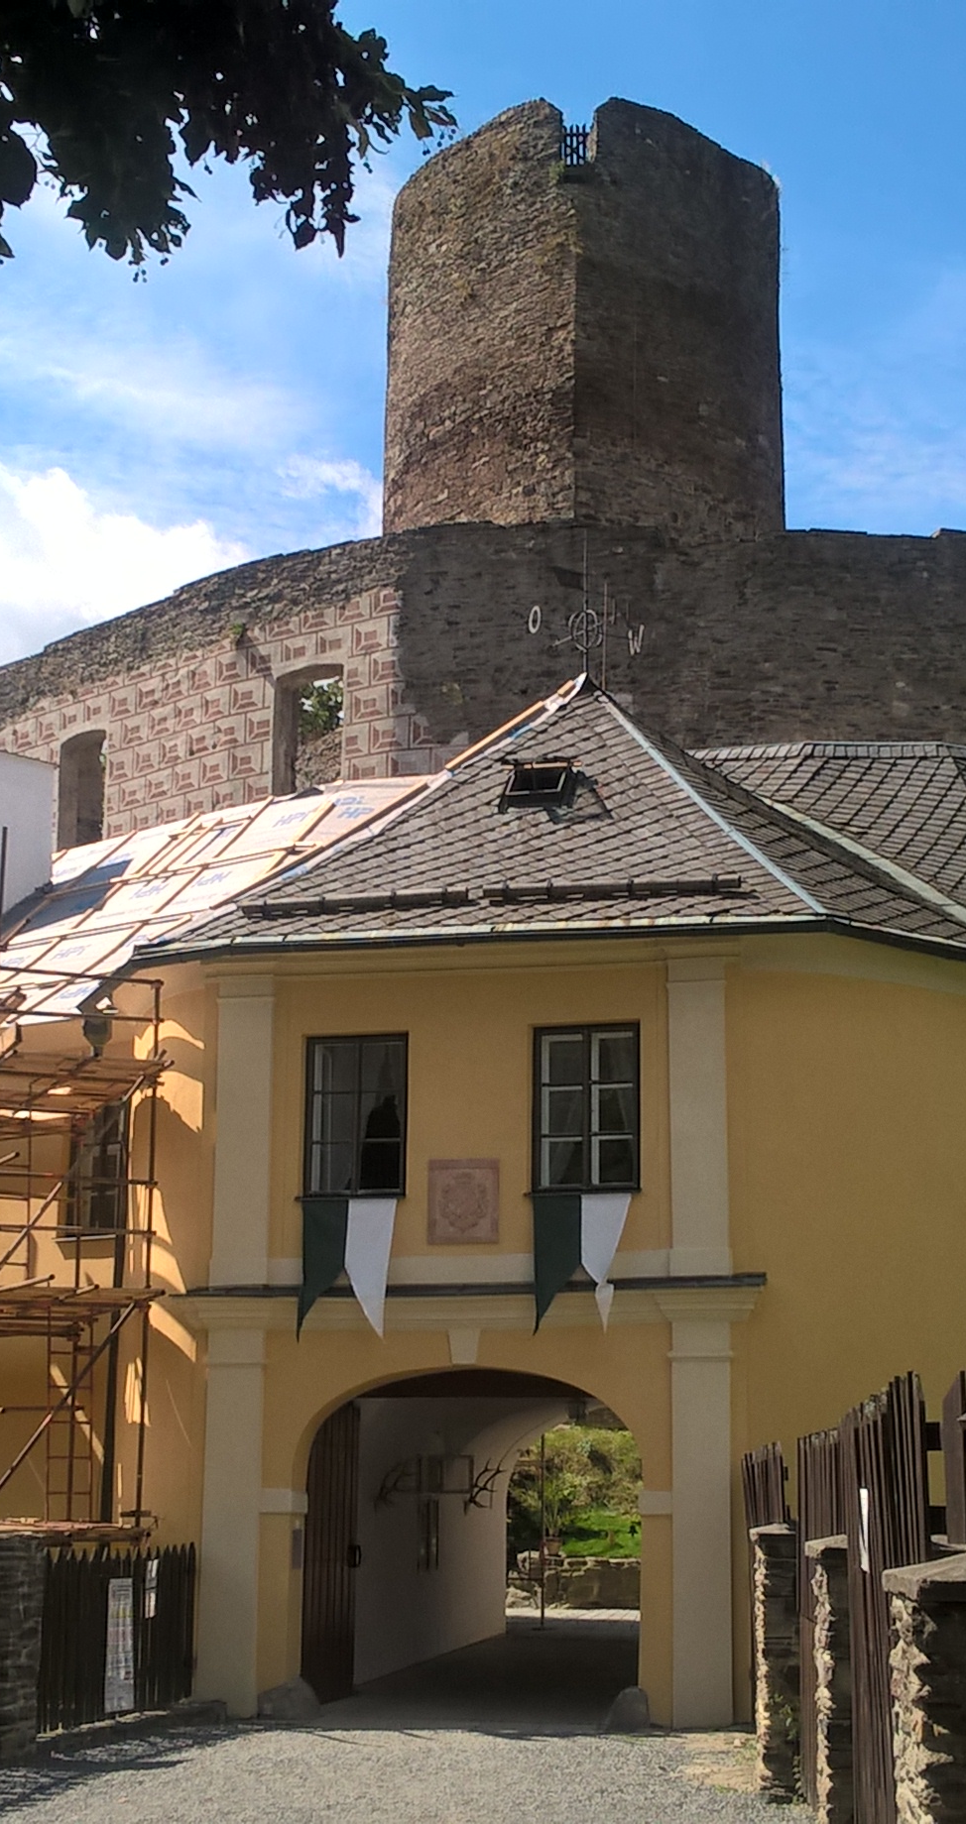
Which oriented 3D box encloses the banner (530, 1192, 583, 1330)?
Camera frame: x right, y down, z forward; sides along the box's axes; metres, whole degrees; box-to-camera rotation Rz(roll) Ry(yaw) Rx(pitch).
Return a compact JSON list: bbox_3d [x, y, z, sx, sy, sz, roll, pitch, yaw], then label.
[{"bbox_3d":[0.584,2.775,20.500,0.430,1.100,0.080,-2,-13,13],"label":"banner"}]

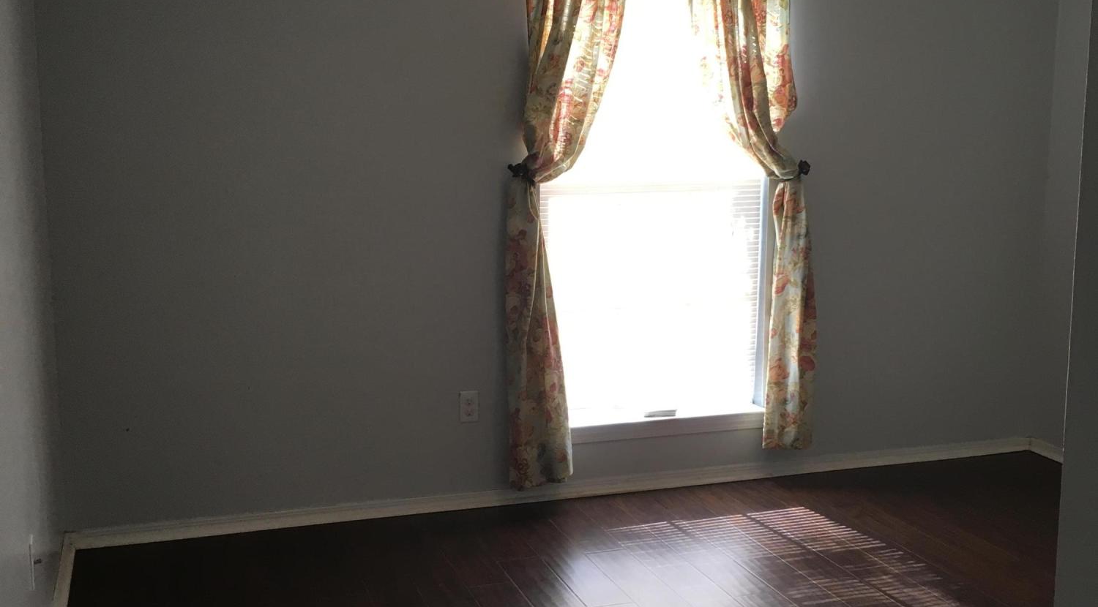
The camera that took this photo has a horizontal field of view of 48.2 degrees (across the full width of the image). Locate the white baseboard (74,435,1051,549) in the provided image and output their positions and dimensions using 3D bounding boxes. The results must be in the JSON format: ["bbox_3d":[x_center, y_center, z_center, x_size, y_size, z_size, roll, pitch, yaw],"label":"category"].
[{"bbox_3d":[0.231,0.672,4.525,3.721,0.065,0.016,-3,10,-18],"label":"white baseboard"}]

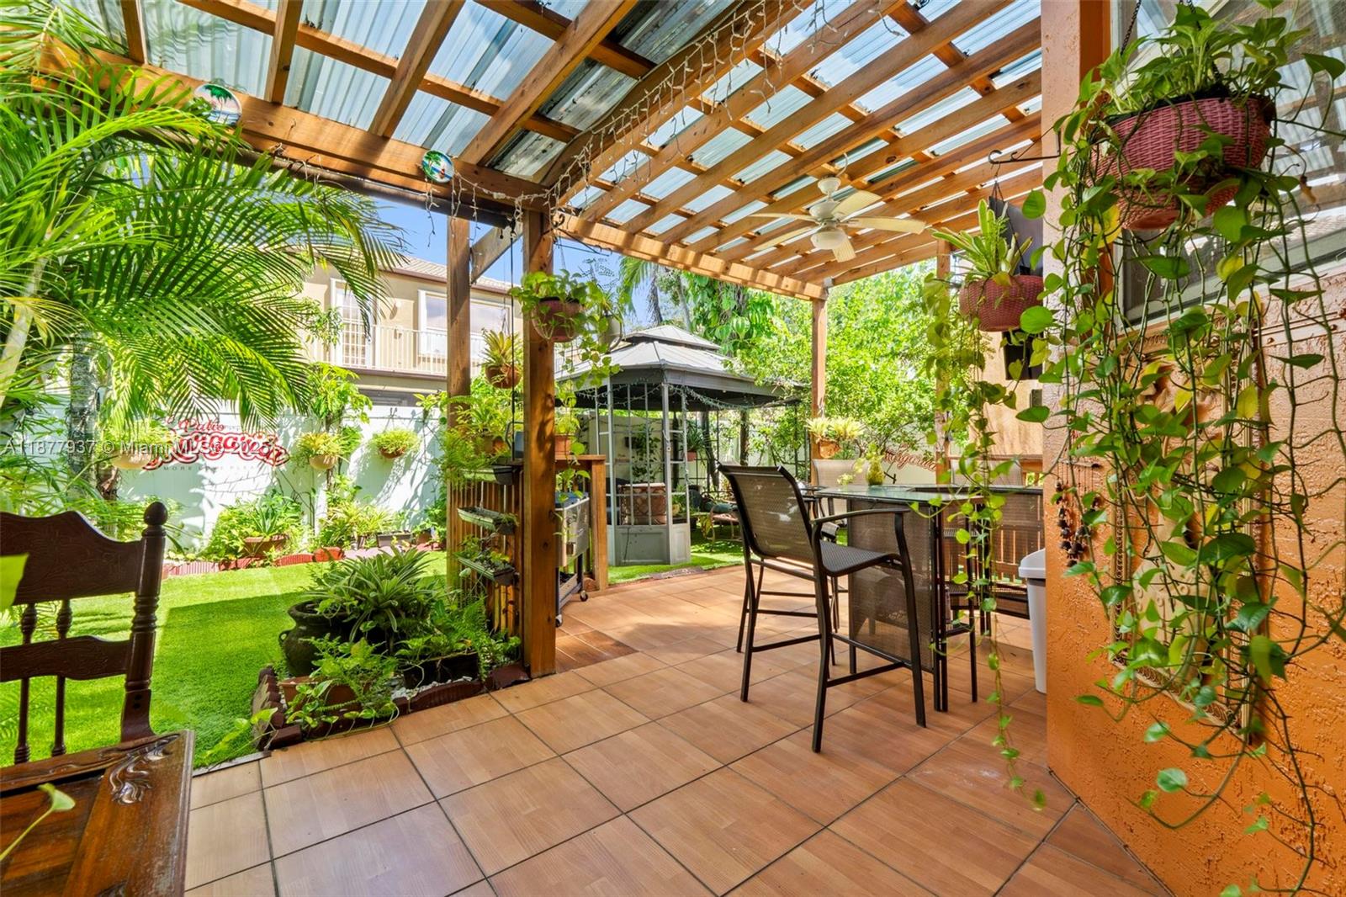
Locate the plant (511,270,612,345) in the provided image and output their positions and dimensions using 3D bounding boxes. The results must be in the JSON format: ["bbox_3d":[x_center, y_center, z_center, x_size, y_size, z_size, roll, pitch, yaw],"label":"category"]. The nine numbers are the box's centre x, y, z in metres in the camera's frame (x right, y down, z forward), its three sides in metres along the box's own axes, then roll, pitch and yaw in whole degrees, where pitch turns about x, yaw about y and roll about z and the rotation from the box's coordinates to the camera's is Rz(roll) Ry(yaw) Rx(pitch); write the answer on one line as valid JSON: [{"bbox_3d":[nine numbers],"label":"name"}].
[{"bbox_3d":[-0.575,-0.724,2.880,0.460,0.380,0.410,1,-1,-38],"label":"plant"}]

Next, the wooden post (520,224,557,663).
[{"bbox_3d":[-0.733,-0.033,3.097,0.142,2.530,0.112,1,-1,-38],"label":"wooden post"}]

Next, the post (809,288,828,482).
[{"bbox_3d":[1.196,0.009,4.571,0.100,2.500,0.095,1,-1,-38],"label":"post"}]

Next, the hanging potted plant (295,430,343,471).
[{"bbox_3d":[-4.317,0.026,6.850,0.550,0.490,0.500,1,-1,-38],"label":"hanging potted plant"}]

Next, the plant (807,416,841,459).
[{"bbox_3d":[1.207,-0.084,4.470,0.240,0.330,0.220,1,-1,-38],"label":"plant"}]

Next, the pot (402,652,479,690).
[{"bbox_3d":[-1.186,1.099,2.862,0.370,0.160,0.210,0,-1,-30],"label":"pot"}]

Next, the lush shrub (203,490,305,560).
[{"bbox_3d":[-4.790,0.870,6.400,0.950,0.820,0.750,1,-1,-38],"label":"lush shrub"}]

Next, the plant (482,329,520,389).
[{"bbox_3d":[-1.135,-0.593,3.700,0.260,0.400,0.260,1,-1,-38],"label":"plant"}]

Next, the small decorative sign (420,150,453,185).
[{"bbox_3d":[-1.206,-1.437,2.870,0.165,0.170,0.020,1,-1,-38],"label":"small decorative sign"}]

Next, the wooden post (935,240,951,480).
[{"bbox_3d":[1.866,-0.079,3.883,0.090,2.640,0.090,1,-1,-38],"label":"wooden post"}]

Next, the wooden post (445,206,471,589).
[{"bbox_3d":[-1.741,-0.299,4.560,0.140,3.214,0.140,1,-1,-38],"label":"wooden post"}]

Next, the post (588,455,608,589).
[{"bbox_3d":[-0.691,0.708,5.300,0.110,1.267,0.110,1,-1,-38],"label":"post"}]

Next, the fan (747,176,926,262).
[{"bbox_3d":[0.883,-1.331,3.170,1.040,0.430,1.040,0,-1,6],"label":"fan"}]

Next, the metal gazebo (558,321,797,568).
[{"bbox_3d":[-0.080,-0.230,8.350,3.350,3.200,3.350,1,-1,-39],"label":"metal gazebo"}]

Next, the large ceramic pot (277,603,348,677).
[{"bbox_3d":[-1.843,1.008,2.938,0.410,0.360,0.390,0,-1,-32],"label":"large ceramic pot"}]

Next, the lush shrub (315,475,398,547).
[{"bbox_3d":[-3.959,0.787,7.000,0.800,0.900,0.650,1,-1,-38],"label":"lush shrub"}]

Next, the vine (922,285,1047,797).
[{"bbox_3d":[1.102,0.281,1.994,0.380,1.780,0.300,1,-1,-38],"label":"vine"}]

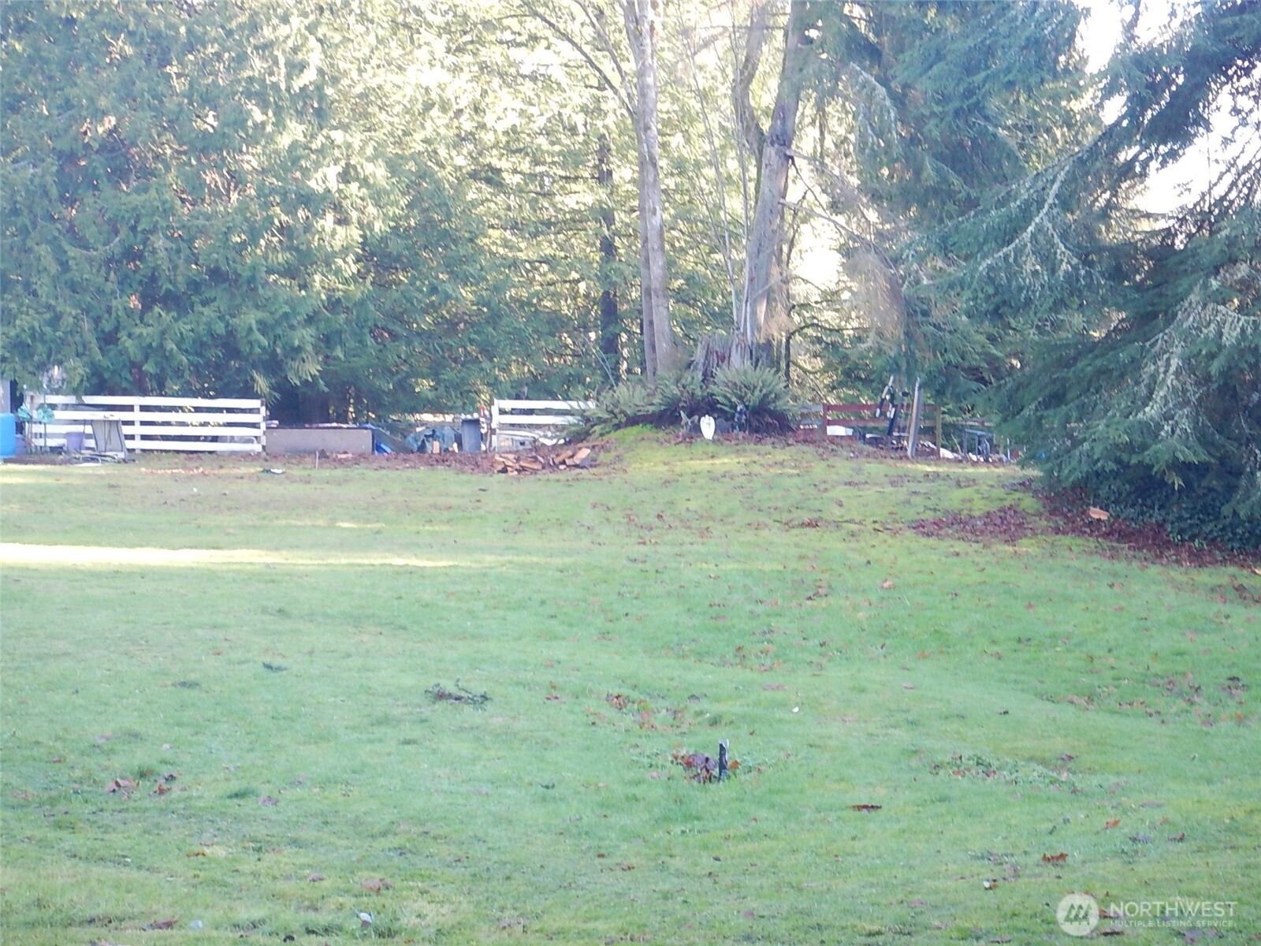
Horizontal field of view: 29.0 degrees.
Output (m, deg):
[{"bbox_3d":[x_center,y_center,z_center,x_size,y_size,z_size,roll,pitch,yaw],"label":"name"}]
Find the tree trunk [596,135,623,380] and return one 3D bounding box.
[{"bbox_3d":[-0.460,-4.471,53.000,0.500,5.750,0.500,0,2,0],"label":"tree trunk"}]

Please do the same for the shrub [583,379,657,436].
[{"bbox_3d":[-0.170,-1.127,42.000,1.300,0.970,1.200,0,2,0],"label":"shrub"}]

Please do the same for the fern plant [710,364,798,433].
[{"bbox_3d":[2.128,-1.280,42.000,1.520,1.170,1.400,0,2,0],"label":"fern plant"}]

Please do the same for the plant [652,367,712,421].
[{"bbox_3d":[0.888,-1.366,42.300,1.080,0.930,1.050,0,2,0],"label":"plant"}]

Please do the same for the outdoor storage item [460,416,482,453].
[{"bbox_3d":[-2.942,-0.708,45.000,0.380,0.660,0.420,0,2,0],"label":"outdoor storage item"}]

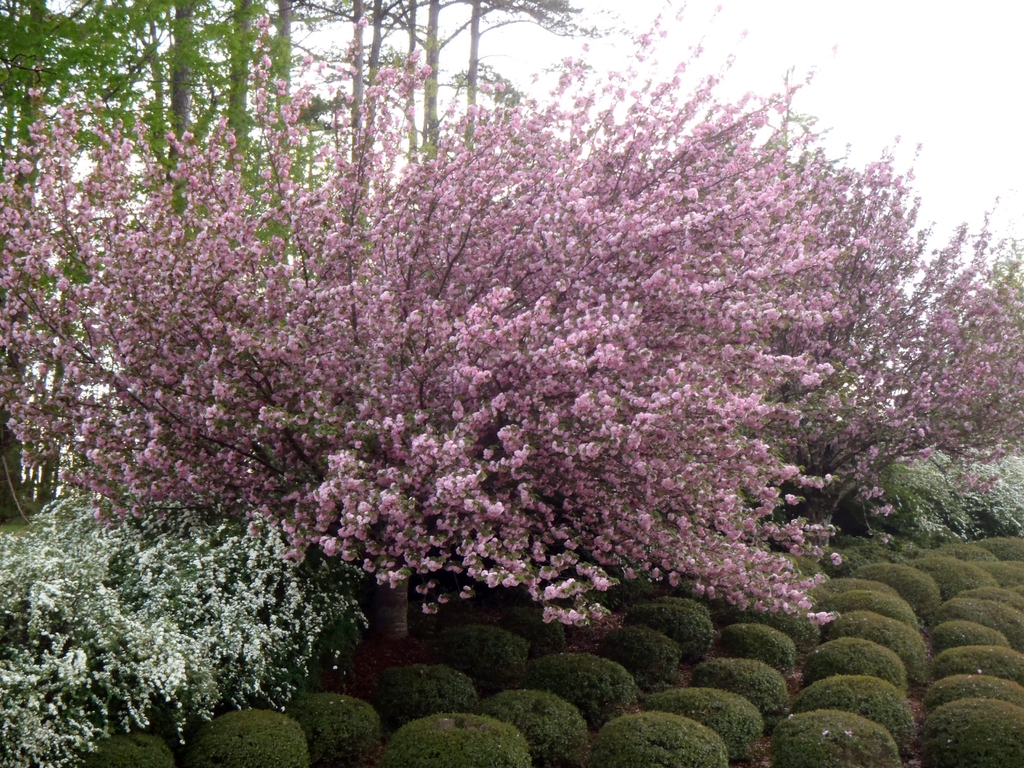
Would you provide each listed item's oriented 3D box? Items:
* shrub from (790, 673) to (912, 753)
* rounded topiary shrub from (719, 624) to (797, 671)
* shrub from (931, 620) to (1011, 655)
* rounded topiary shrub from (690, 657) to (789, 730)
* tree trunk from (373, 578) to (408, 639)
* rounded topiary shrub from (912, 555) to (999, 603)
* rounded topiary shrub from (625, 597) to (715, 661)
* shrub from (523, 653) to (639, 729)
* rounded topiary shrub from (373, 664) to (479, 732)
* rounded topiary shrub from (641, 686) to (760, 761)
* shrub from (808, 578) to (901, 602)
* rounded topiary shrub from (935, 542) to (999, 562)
[{"bbox_3d":[2.497,2.393,16.920,0.880,0.510,0.880,0,1,0],"label":"shrub"},{"bbox_3d":[2.126,2.266,19.980,0.675,0.385,0.675,0,1,0],"label":"rounded topiary shrub"},{"bbox_3d":[3.988,2.257,20.070,0.696,0.383,0.696,0,1,0],"label":"shrub"},{"bbox_3d":[1.887,2.540,19.088,0.819,0.560,0.819,0,-2,0],"label":"rounded topiary shrub"},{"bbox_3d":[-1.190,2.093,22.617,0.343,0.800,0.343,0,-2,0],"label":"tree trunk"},{"bbox_3d":[4.379,1.961,22.860,0.882,0.485,0.882,0,1,0],"label":"rounded topiary shrub"},{"bbox_3d":[1.407,2.158,20.610,0.804,0.466,0.804,0,1,0],"label":"rounded topiary shrub"},{"bbox_3d":[0.548,2.458,18.587,0.943,0.580,0.943,0,-2,0],"label":"shrub"},{"bbox_3d":[-0.654,2.373,17.550,0.799,0.463,0.799,0,1,0],"label":"rounded topiary shrub"},{"bbox_3d":[1.375,2.438,16.605,0.856,0.480,0.856,0,1,0],"label":"rounded topiary shrub"},{"bbox_3d":[3.261,2.134,21.988,0.887,0.570,0.887,0,-2,0],"label":"shrub"},{"bbox_3d":[4.720,1.874,24.120,0.753,0.414,0.753,0,1,0],"label":"rounded topiary shrub"}]

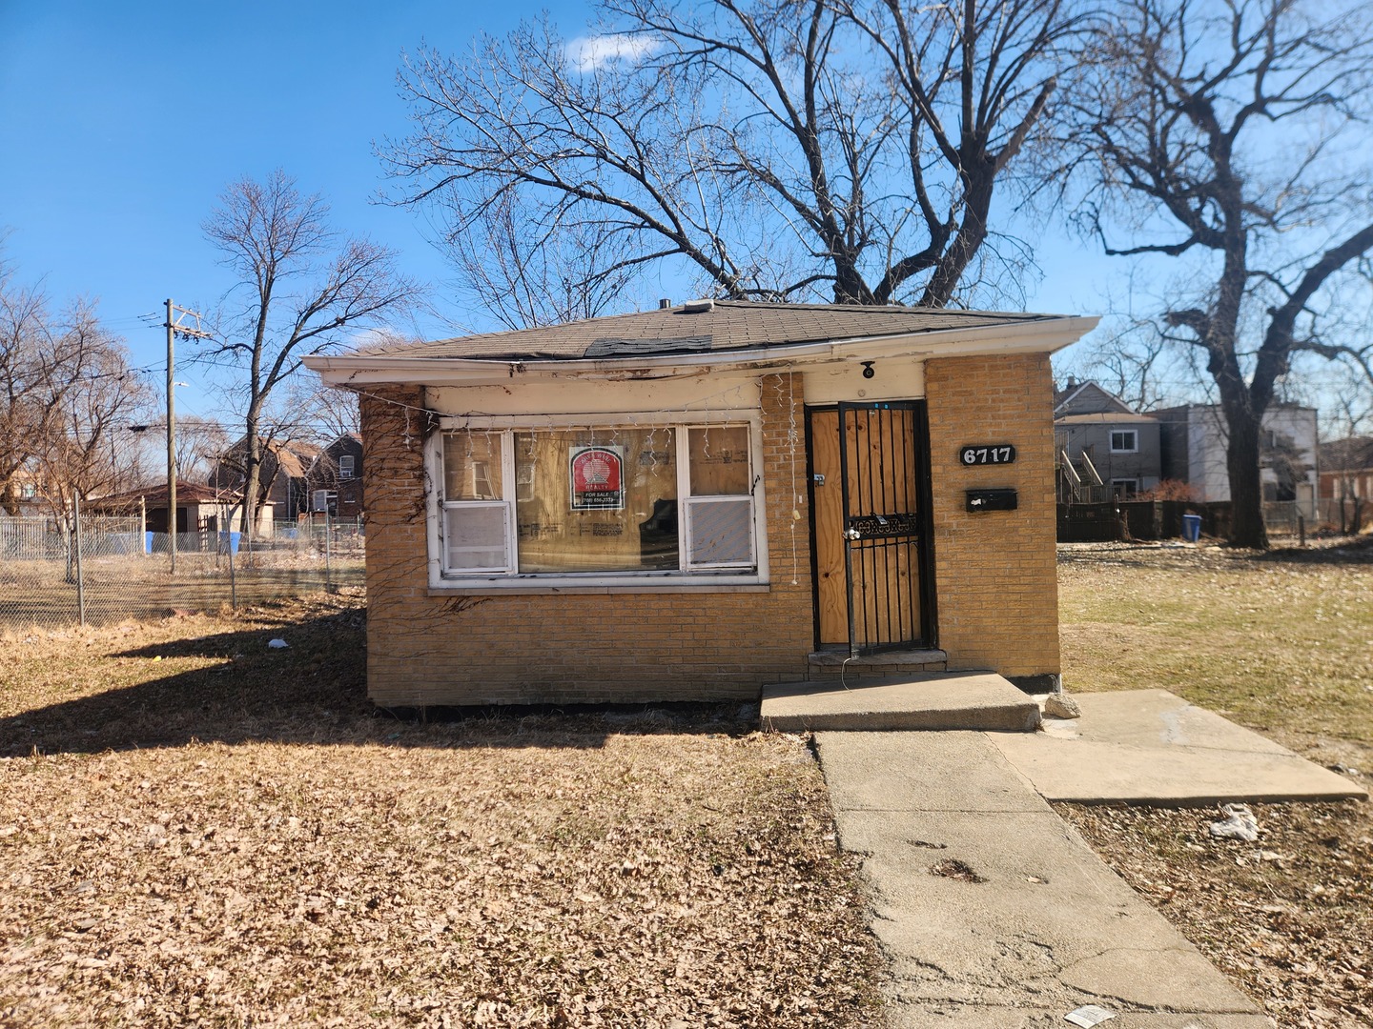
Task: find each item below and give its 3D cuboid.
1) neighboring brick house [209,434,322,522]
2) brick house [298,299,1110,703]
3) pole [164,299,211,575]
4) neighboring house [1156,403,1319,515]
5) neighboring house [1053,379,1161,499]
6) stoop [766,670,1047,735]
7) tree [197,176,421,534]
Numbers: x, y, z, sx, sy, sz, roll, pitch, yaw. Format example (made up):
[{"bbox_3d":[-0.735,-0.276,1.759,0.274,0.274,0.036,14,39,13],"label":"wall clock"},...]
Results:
[{"bbox_3d":[-31.200,-1.825,72.000,6.100,8.000,12.500,-1,0,5],"label":"neighboring brick house"},{"bbox_3d":[0.570,-0.452,13.600,6.600,4.150,12.200,-1,0,5],"label":"brick house"},{"bbox_3d":[-18.840,-2.860,34.300,0.500,10.100,2.600,-1,0,5],"label":"pole"},{"bbox_3d":[32.000,-2.676,57.400,6.900,7.100,13.500,-1,0,5],"label":"neighboring house"},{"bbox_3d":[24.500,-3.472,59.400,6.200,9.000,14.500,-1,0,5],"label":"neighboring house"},{"bbox_3d":[1.620,1.503,7.250,2.030,0.220,1.050,-1,0,5],"label":"stoop"},{"bbox_3d":[-21.000,-8.800,51.000,12.300,20.500,11.500,-1,0,5],"label":"tree"}]

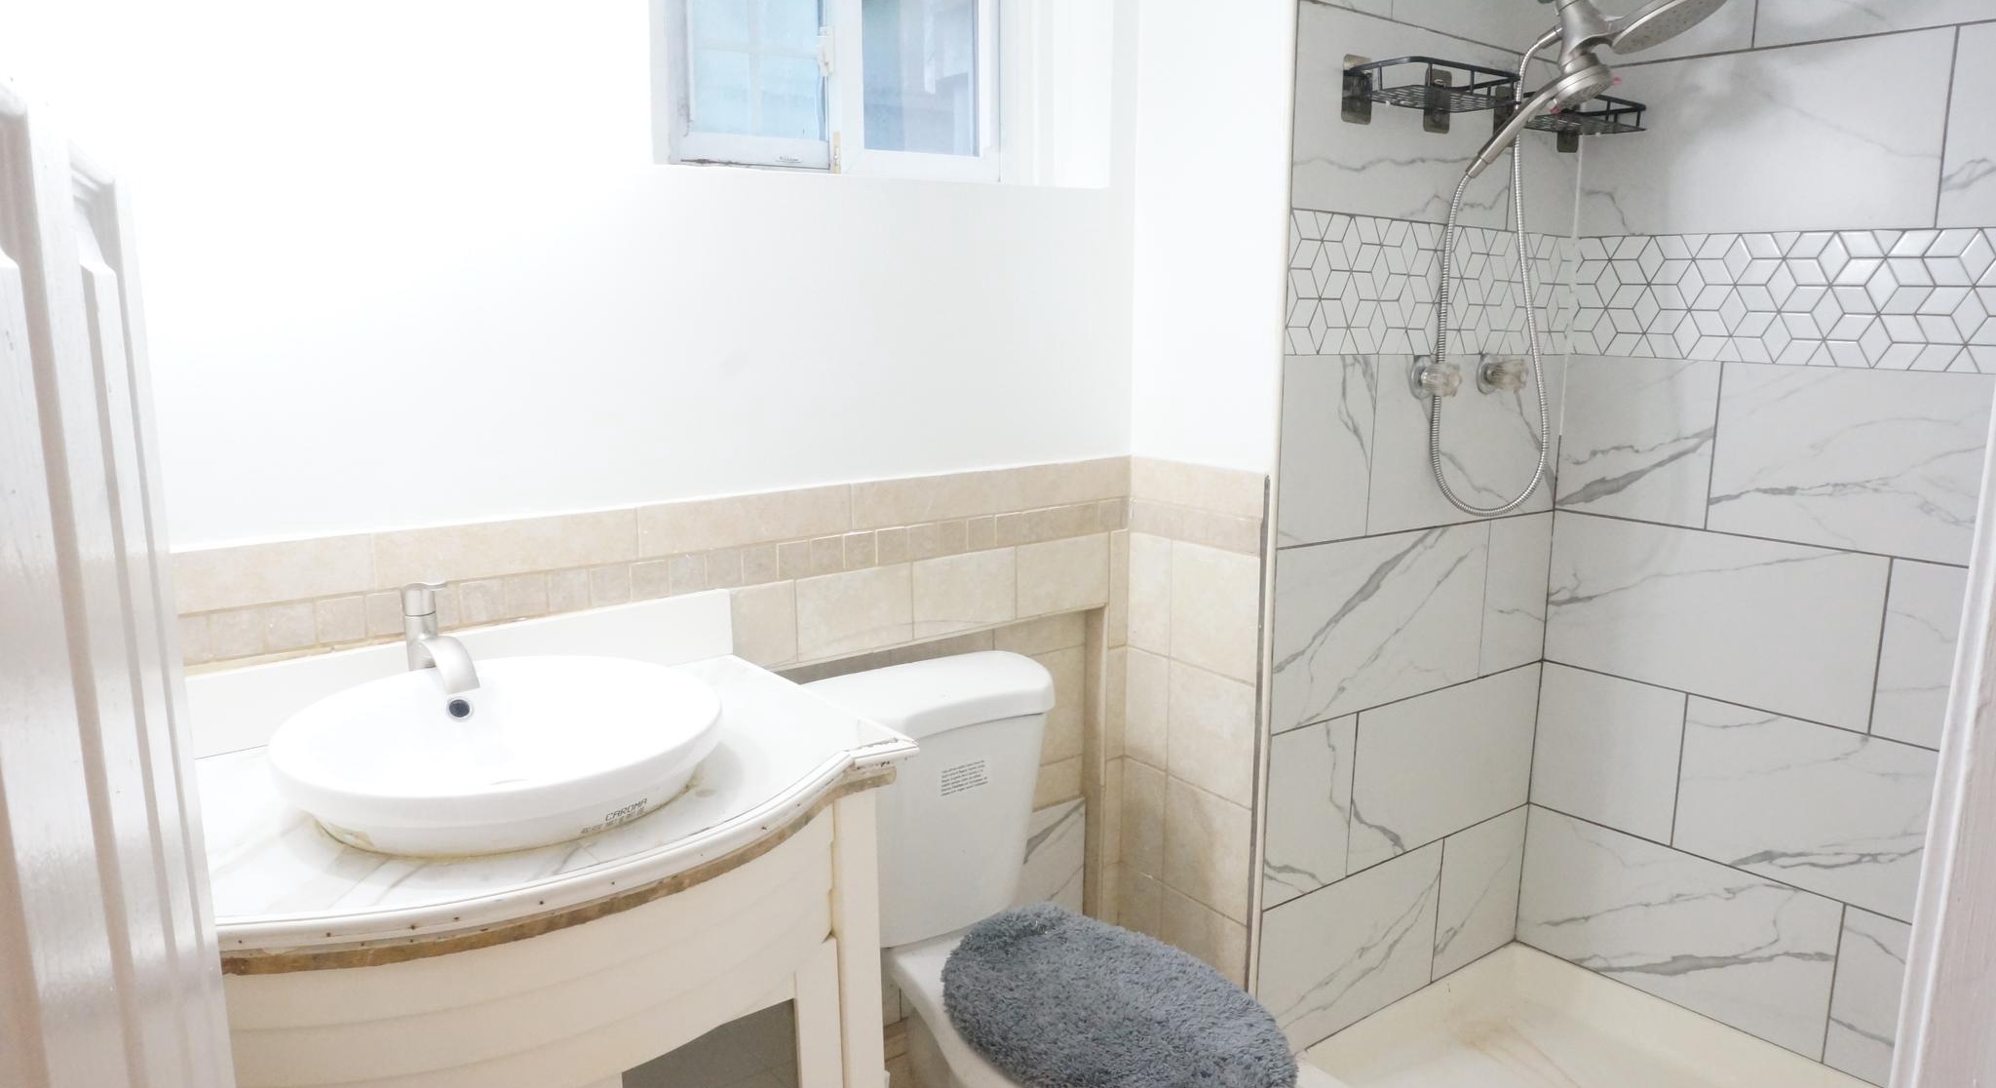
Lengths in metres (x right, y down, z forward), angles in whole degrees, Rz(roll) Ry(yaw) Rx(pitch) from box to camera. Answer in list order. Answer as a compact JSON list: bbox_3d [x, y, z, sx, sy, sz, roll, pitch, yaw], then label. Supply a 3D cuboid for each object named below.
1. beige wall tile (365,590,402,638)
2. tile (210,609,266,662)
[{"bbox_3d":[-0.741,0.082,1.619,0.052,0.055,0.010,-8,14,-36],"label":"beige wall tile"},{"bbox_3d":[-0.846,0.098,1.477,0.051,0.052,0.010,-8,13,-38],"label":"tile"}]

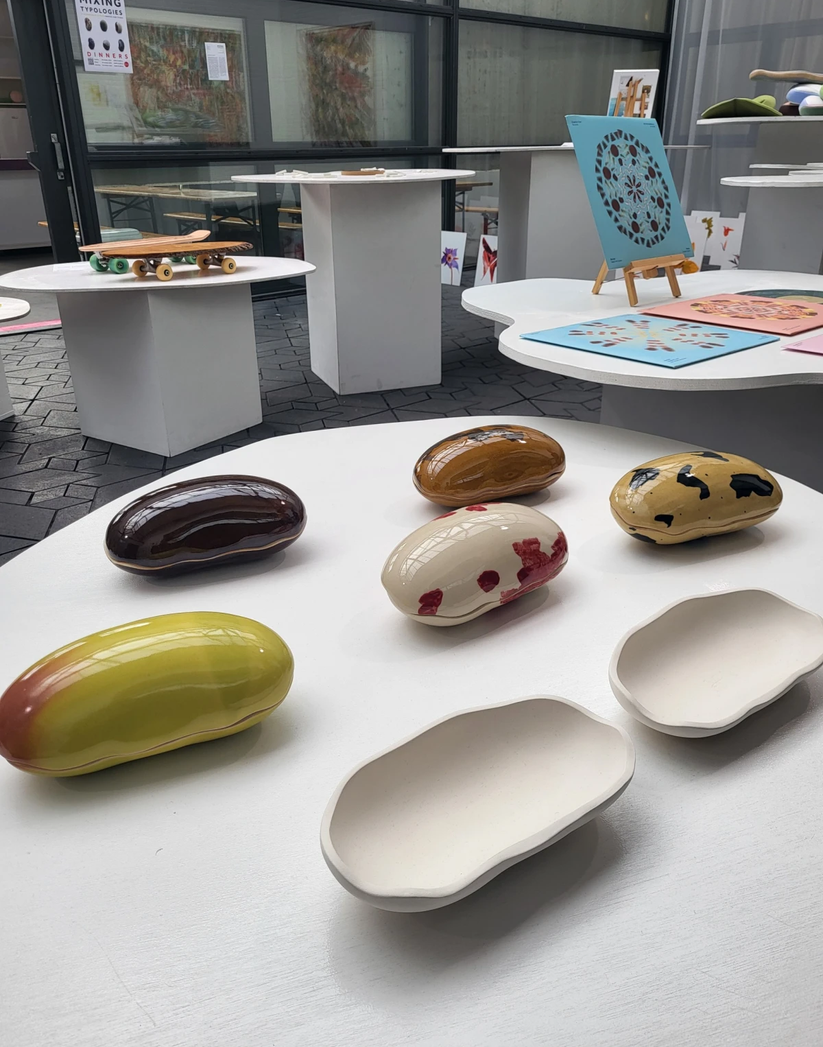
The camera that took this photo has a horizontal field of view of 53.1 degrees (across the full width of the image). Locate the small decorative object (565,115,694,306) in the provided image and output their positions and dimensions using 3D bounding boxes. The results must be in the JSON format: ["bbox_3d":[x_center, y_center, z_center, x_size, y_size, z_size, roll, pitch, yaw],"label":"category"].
[{"bbox_3d":[0.476,-0.671,1.773,0.317,0.367,0.185,-21,32,-37],"label":"small decorative object"}]

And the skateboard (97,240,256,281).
[{"bbox_3d":[-0.823,-0.948,2.979,0.235,0.100,0.615,21,32,40],"label":"skateboard"}]

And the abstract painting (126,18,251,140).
[{"bbox_3d":[-2.031,-4.074,7.684,1.128,0.961,0.040,-21,32,-37],"label":"abstract painting"}]

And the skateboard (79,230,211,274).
[{"bbox_3d":[-1.012,-1.057,3.199,0.180,0.120,0.610,17,30,34],"label":"skateboard"}]

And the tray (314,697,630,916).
[{"bbox_3d":[0.043,0.184,0.533,0.222,0.050,0.128,-19,30,-34],"label":"tray"}]

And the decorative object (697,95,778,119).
[{"bbox_3d":[1.302,-1.647,3.264,0.310,0.082,0.220,7,26,16],"label":"decorative object"}]

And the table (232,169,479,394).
[{"bbox_3d":[-0.174,-1.154,3.911,1.100,0.920,1.200,-9,26,-18],"label":"table"}]

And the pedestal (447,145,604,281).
[{"bbox_3d":[0.820,-1.489,4.499,1.360,1.030,1.120,-5,25,-10],"label":"pedestal"}]

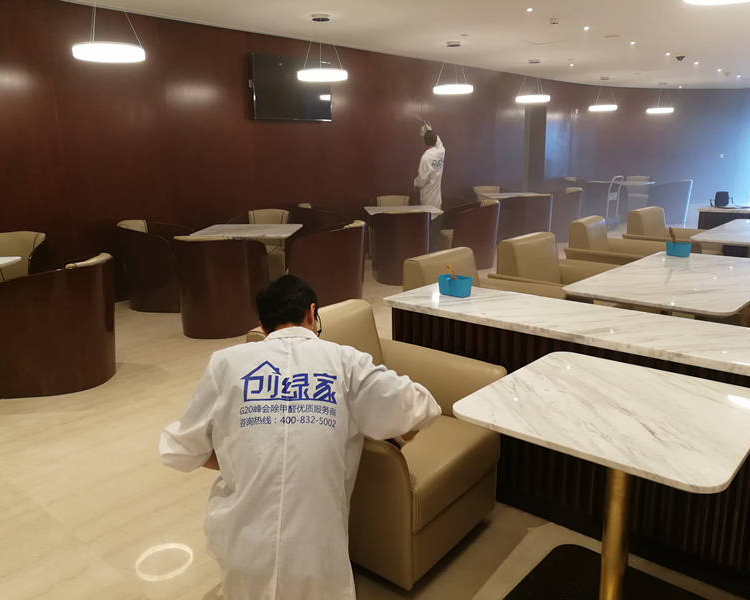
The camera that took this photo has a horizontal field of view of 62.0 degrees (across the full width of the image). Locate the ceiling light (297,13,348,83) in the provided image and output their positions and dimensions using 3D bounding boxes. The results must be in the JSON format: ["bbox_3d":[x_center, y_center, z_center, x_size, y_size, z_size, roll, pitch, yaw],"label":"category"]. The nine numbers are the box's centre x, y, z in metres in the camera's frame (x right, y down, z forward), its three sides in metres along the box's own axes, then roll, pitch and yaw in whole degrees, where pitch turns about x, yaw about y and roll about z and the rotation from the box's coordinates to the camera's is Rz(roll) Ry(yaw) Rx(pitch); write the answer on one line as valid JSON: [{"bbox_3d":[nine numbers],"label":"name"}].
[{"bbox_3d":[-0.628,-2.931,7.302,0.580,0.700,0.580,-1,13,0],"label":"ceiling light"}]

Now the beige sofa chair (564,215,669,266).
[{"bbox_3d":[2.275,-0.290,5.752,0.864,0.872,0.909,11,17,41],"label":"beige sofa chair"}]

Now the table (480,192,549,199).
[{"bbox_3d":[2.490,-1.499,11.261,1.030,0.732,1.030,-1,13,-2],"label":"table"}]

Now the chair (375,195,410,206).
[{"bbox_3d":[0.312,-1.201,9.763,0.620,0.800,0.670,-3,13,-7],"label":"chair"}]

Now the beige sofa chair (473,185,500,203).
[{"bbox_3d":[2.139,-1.738,11.936,0.620,0.800,0.670,-1,13,2],"label":"beige sofa chair"}]

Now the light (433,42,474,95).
[{"bbox_3d":[1.160,-3.405,9.200,0.580,0.700,0.580,-1,13,0],"label":"light"}]

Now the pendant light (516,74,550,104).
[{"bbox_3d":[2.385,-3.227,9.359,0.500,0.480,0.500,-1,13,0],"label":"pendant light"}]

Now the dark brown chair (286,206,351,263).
[{"bbox_3d":[-0.609,-0.708,7.455,0.670,0.800,0.670,1,13,8],"label":"dark brown chair"}]

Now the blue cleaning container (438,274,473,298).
[{"bbox_3d":[0.387,-0.069,2.962,0.160,0.094,0.100,11,17,41],"label":"blue cleaning container"}]

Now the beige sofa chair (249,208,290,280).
[{"bbox_3d":[-1.252,-0.658,7.547,0.620,0.800,0.670,-1,13,2],"label":"beige sofa chair"}]

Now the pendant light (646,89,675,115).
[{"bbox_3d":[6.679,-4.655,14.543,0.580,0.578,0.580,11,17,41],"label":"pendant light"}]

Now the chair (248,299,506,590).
[{"bbox_3d":[0.008,0.477,2.448,0.780,0.785,0.610,10,17,38],"label":"chair"}]

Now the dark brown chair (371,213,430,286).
[{"bbox_3d":[0.273,-0.631,7.296,0.620,0.800,0.670,-3,13,-7],"label":"dark brown chair"}]

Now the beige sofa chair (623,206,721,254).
[{"bbox_3d":[3.151,-0.518,6.670,0.849,0.872,0.924,11,17,41],"label":"beige sofa chair"}]

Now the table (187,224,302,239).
[{"bbox_3d":[-1.256,-0.357,6.398,0.970,0.730,0.970,0,13,4],"label":"table"}]

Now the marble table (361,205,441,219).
[{"bbox_3d":[0.392,-0.876,8.730,1.000,0.732,1.000,-2,13,-3],"label":"marble table"}]

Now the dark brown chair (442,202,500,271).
[{"bbox_3d":[1.199,-0.839,8.118,0.650,0.800,0.620,-4,13,-10],"label":"dark brown chair"}]

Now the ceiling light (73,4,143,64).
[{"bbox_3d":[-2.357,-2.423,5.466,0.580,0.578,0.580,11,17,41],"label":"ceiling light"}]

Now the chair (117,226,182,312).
[{"bbox_3d":[-2.044,-0.333,5.947,0.670,0.800,0.670,1,13,7],"label":"chair"}]

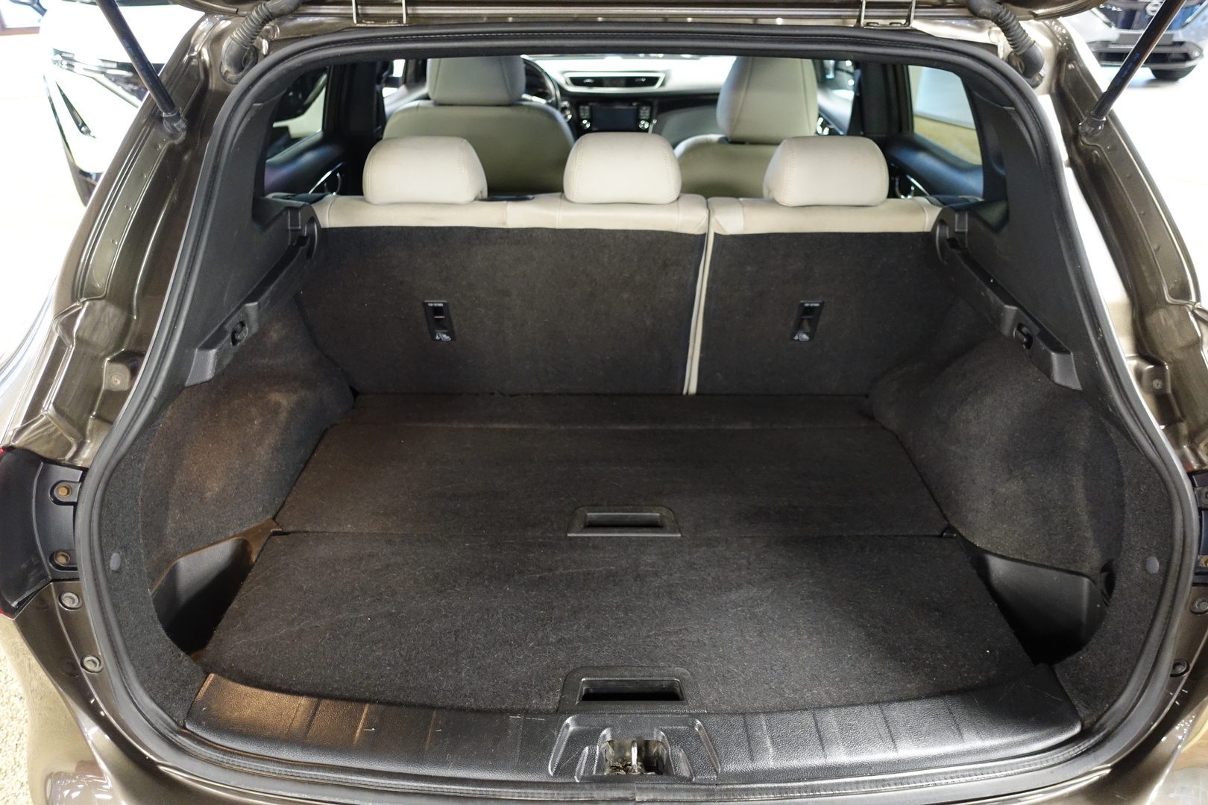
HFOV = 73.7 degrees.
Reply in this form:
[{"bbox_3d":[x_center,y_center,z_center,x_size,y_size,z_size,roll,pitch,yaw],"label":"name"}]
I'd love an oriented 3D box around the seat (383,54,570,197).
[{"bbox_3d":[-0.330,-0.692,2.370,0.510,0.820,0.280,0,46,0],"label":"seat"}]

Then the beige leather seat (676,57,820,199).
[{"bbox_3d":[0.400,-0.635,2.429,0.530,0.960,0.740,0,32,0],"label":"beige leather seat"}]

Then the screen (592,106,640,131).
[{"bbox_3d":[0.039,-1.030,2.920,0.172,0.092,0.020,0,20,0],"label":"screen"}]

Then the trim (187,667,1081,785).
[{"bbox_3d":[0.035,0.414,1.034,1.100,0.080,0.140,0,32,0],"label":"trim"}]

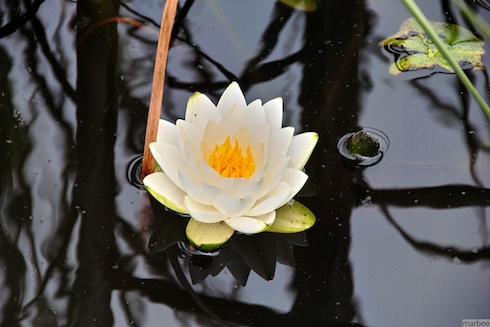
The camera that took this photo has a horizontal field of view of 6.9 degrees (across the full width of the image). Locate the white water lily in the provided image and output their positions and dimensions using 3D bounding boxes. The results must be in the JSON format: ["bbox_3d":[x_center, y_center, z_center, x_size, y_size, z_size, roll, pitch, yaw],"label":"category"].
[{"bbox_3d":[-0.009,-0.002,2.820,0.120,0.048,0.115,0,43,0],"label":"white water lily"}]

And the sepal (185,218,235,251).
[{"bbox_3d":[-0.020,0.039,2.803,0.033,0.013,0.046,10,44,10],"label":"sepal"}]

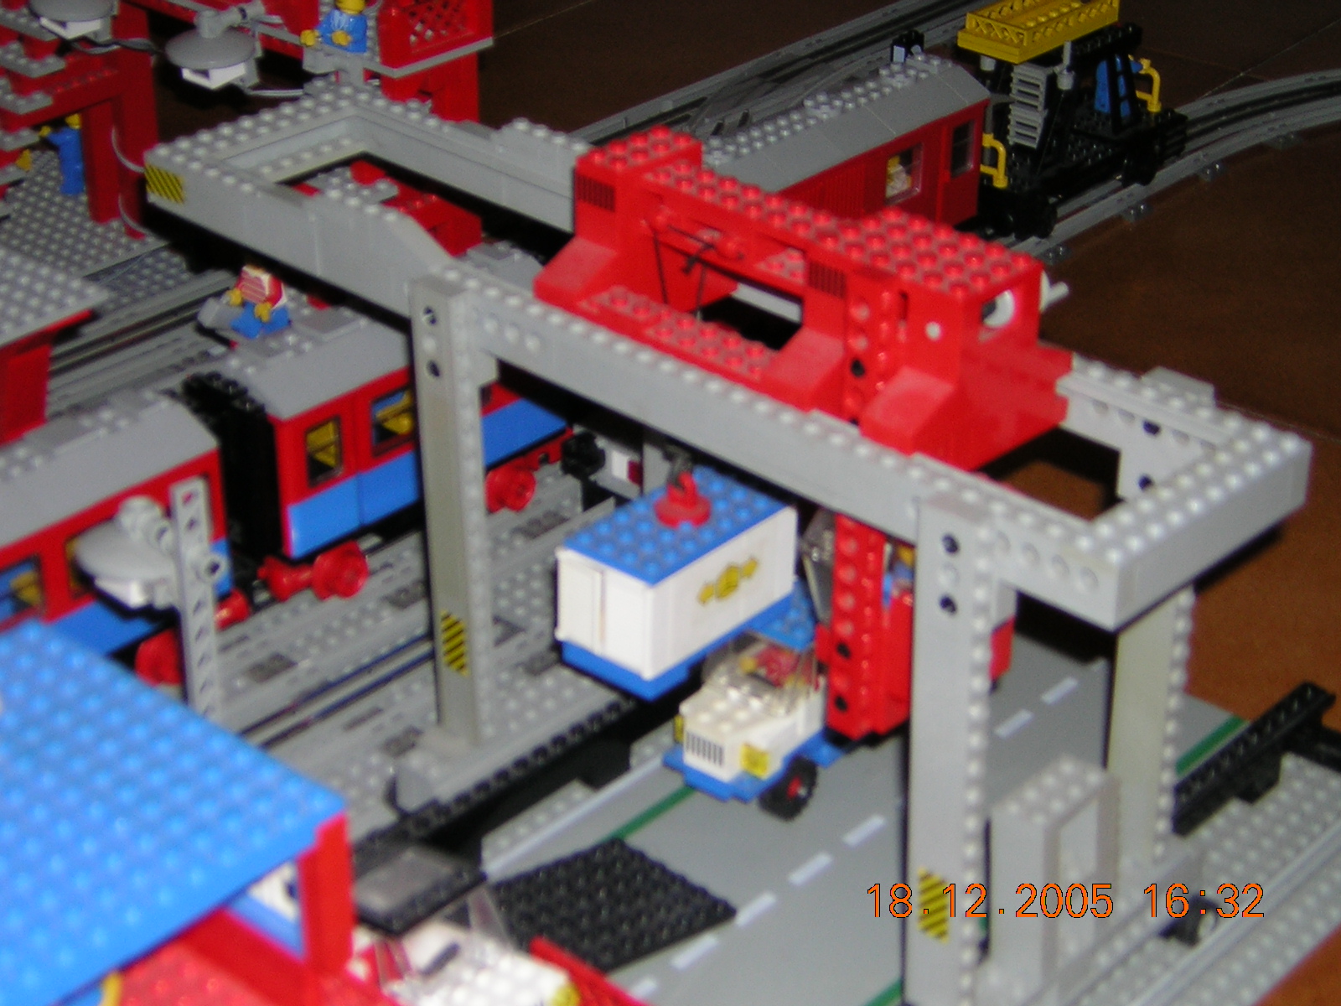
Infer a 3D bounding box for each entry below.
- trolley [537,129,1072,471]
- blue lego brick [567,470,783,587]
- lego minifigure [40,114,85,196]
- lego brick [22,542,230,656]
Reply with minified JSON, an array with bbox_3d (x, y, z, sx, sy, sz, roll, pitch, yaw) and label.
[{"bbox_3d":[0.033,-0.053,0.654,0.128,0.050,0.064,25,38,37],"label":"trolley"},{"bbox_3d":[0.004,0.006,0.720,0.032,0.005,0.064,23,37,35],"label":"blue lego brick"},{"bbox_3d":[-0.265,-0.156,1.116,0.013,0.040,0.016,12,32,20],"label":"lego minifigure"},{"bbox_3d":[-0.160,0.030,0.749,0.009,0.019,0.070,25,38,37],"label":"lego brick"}]

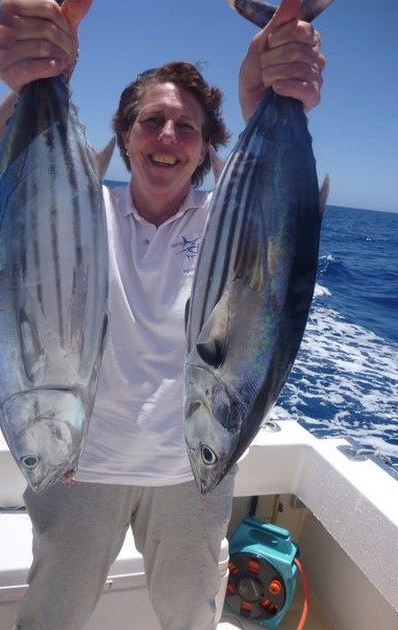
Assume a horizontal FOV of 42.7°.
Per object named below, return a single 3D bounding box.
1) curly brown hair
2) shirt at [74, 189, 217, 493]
[{"bbox_3d":[-0.059,-0.390,1.070,0.225,0.240,0.215,8,12,-4],"label":"curly brown hair"},{"bbox_3d":[-0.112,0.035,1.165,0.520,0.670,0.290,5,14,-2],"label":"shirt"}]

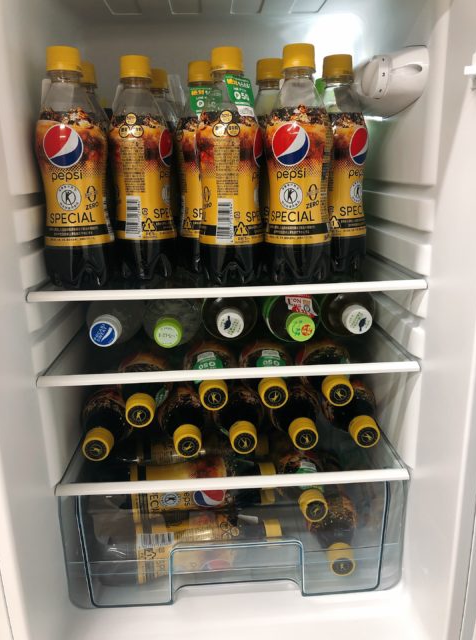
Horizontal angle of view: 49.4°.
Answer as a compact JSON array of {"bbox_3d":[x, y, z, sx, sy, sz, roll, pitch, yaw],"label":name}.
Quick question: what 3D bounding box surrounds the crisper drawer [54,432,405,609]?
[{"bbox_3d":[-0.007,0.217,0.697,0.378,0.153,0.250,-2,16,-3],"label":"crisper drawer"}]

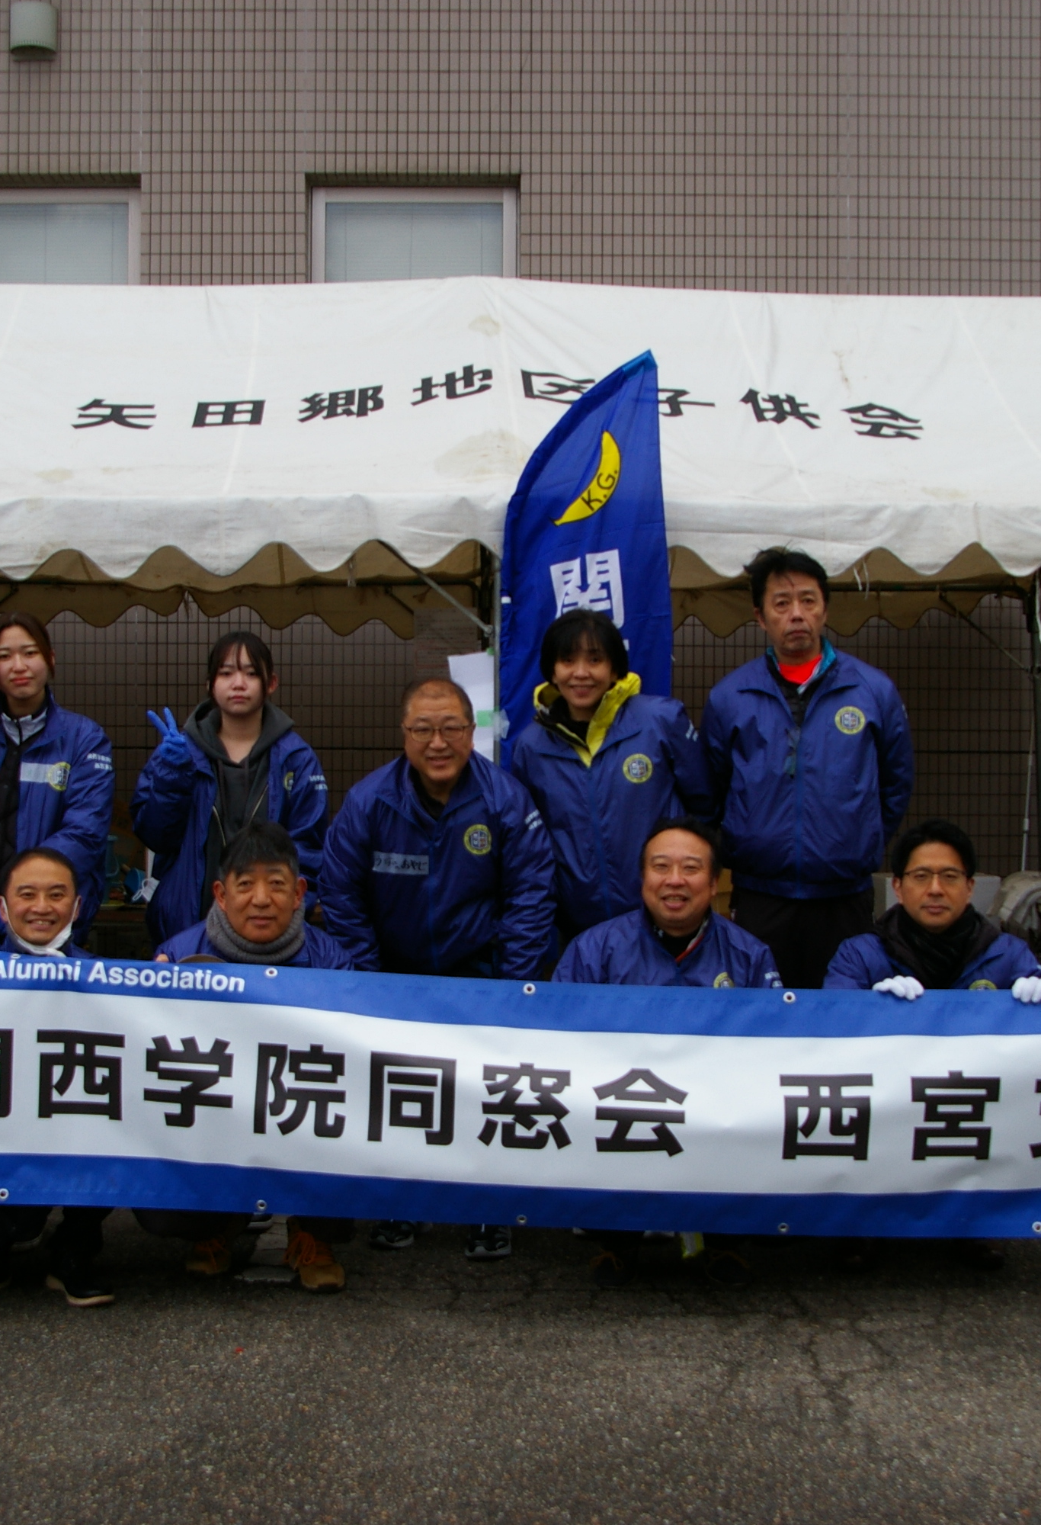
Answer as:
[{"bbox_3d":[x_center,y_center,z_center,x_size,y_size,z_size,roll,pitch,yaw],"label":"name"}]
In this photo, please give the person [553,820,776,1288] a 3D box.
[{"bbox_3d":[0.343,0.680,4.980,0.560,1.090,0.660,0,0,0],"label":"person"}]

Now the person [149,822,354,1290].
[{"bbox_3d":[-0.635,0.684,4.960,0.550,1.080,0.660,0,0,-3],"label":"person"}]

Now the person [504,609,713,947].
[{"bbox_3d":[0.224,0.409,5.300,0.520,1.580,0.400,0,1,6],"label":"person"}]

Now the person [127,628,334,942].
[{"bbox_3d":[-0.806,0.416,5.850,0.540,1.540,0.420,0,1,-11],"label":"person"}]

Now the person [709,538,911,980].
[{"bbox_3d":[0.739,0.329,5.400,0.540,1.740,0.340,0,1,7],"label":"person"}]

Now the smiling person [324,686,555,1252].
[{"bbox_3d":[-0.207,0.503,5.220,0.560,1.390,0.580,0,1,-3],"label":"smiling person"}]

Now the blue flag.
[{"bbox_3d":[0.193,-0.333,6.200,0.520,1.780,0.120,0,1,6],"label":"blue flag"}]

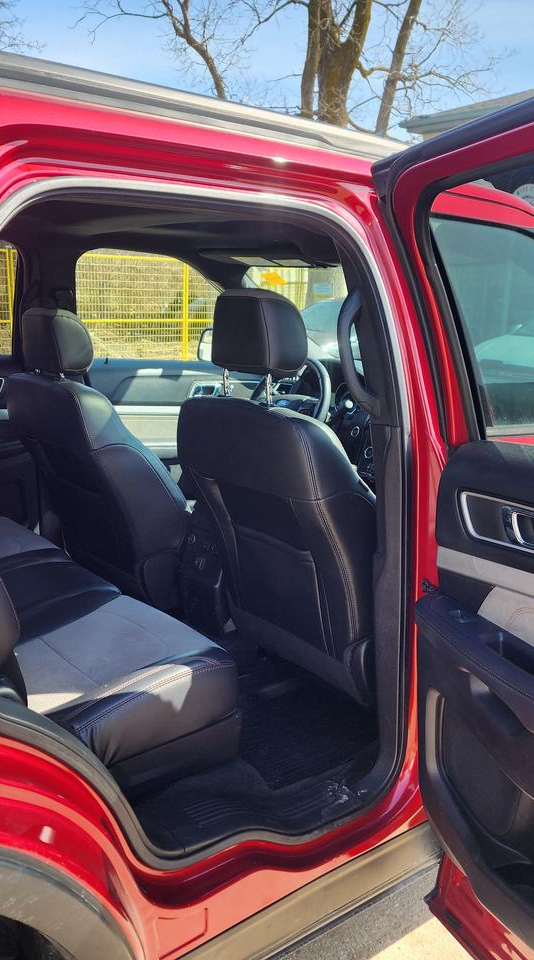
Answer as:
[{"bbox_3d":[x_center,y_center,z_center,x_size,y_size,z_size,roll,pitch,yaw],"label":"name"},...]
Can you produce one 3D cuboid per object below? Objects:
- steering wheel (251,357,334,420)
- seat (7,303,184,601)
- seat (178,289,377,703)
[{"bbox_3d":[0.075,-0.238,2.927,0.120,0.385,0.385,23,-4,-41],"label":"steering wheel"},{"bbox_3d":[-0.342,-0.072,2.713,0.850,0.925,0.550,-9,16,-38],"label":"seat"},{"bbox_3d":[0.201,0.028,2.156,0.850,1.000,0.550,-9,16,-38],"label":"seat"}]

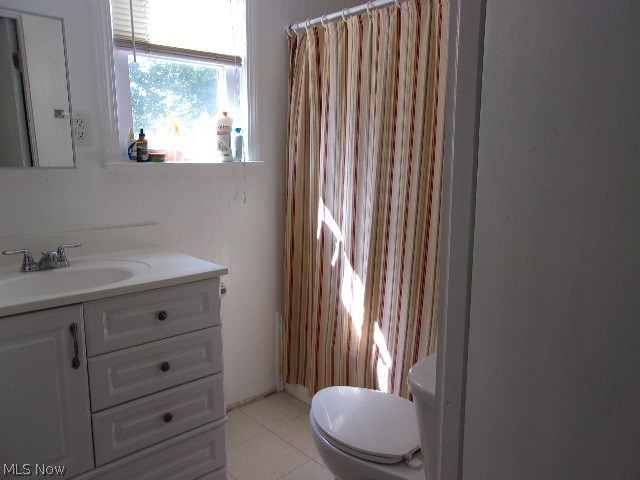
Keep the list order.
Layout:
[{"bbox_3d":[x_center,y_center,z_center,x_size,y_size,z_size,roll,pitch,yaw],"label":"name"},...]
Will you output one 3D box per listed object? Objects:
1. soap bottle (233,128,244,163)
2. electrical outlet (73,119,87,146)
[{"bbox_3d":[-0.369,-0.432,2.272,0.045,0.148,0.036,-1,9,-6],"label":"soap bottle"},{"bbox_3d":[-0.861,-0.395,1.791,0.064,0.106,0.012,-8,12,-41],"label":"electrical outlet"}]

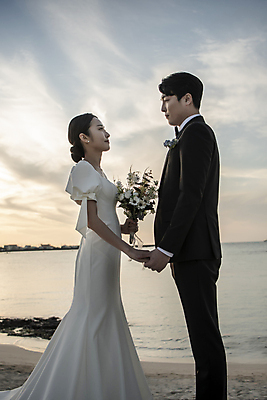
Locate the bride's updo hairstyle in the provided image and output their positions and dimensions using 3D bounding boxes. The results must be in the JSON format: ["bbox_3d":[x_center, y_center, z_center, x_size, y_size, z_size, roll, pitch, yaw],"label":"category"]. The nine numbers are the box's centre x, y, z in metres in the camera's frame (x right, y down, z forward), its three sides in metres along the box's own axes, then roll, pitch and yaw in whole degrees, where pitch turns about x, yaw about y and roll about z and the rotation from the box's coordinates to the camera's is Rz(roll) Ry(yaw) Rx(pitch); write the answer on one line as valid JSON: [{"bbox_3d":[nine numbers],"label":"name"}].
[{"bbox_3d":[-0.265,-0.328,2.100,0.160,0.250,0.170,-3,-7,10],"label":"bride's updo hairstyle"}]

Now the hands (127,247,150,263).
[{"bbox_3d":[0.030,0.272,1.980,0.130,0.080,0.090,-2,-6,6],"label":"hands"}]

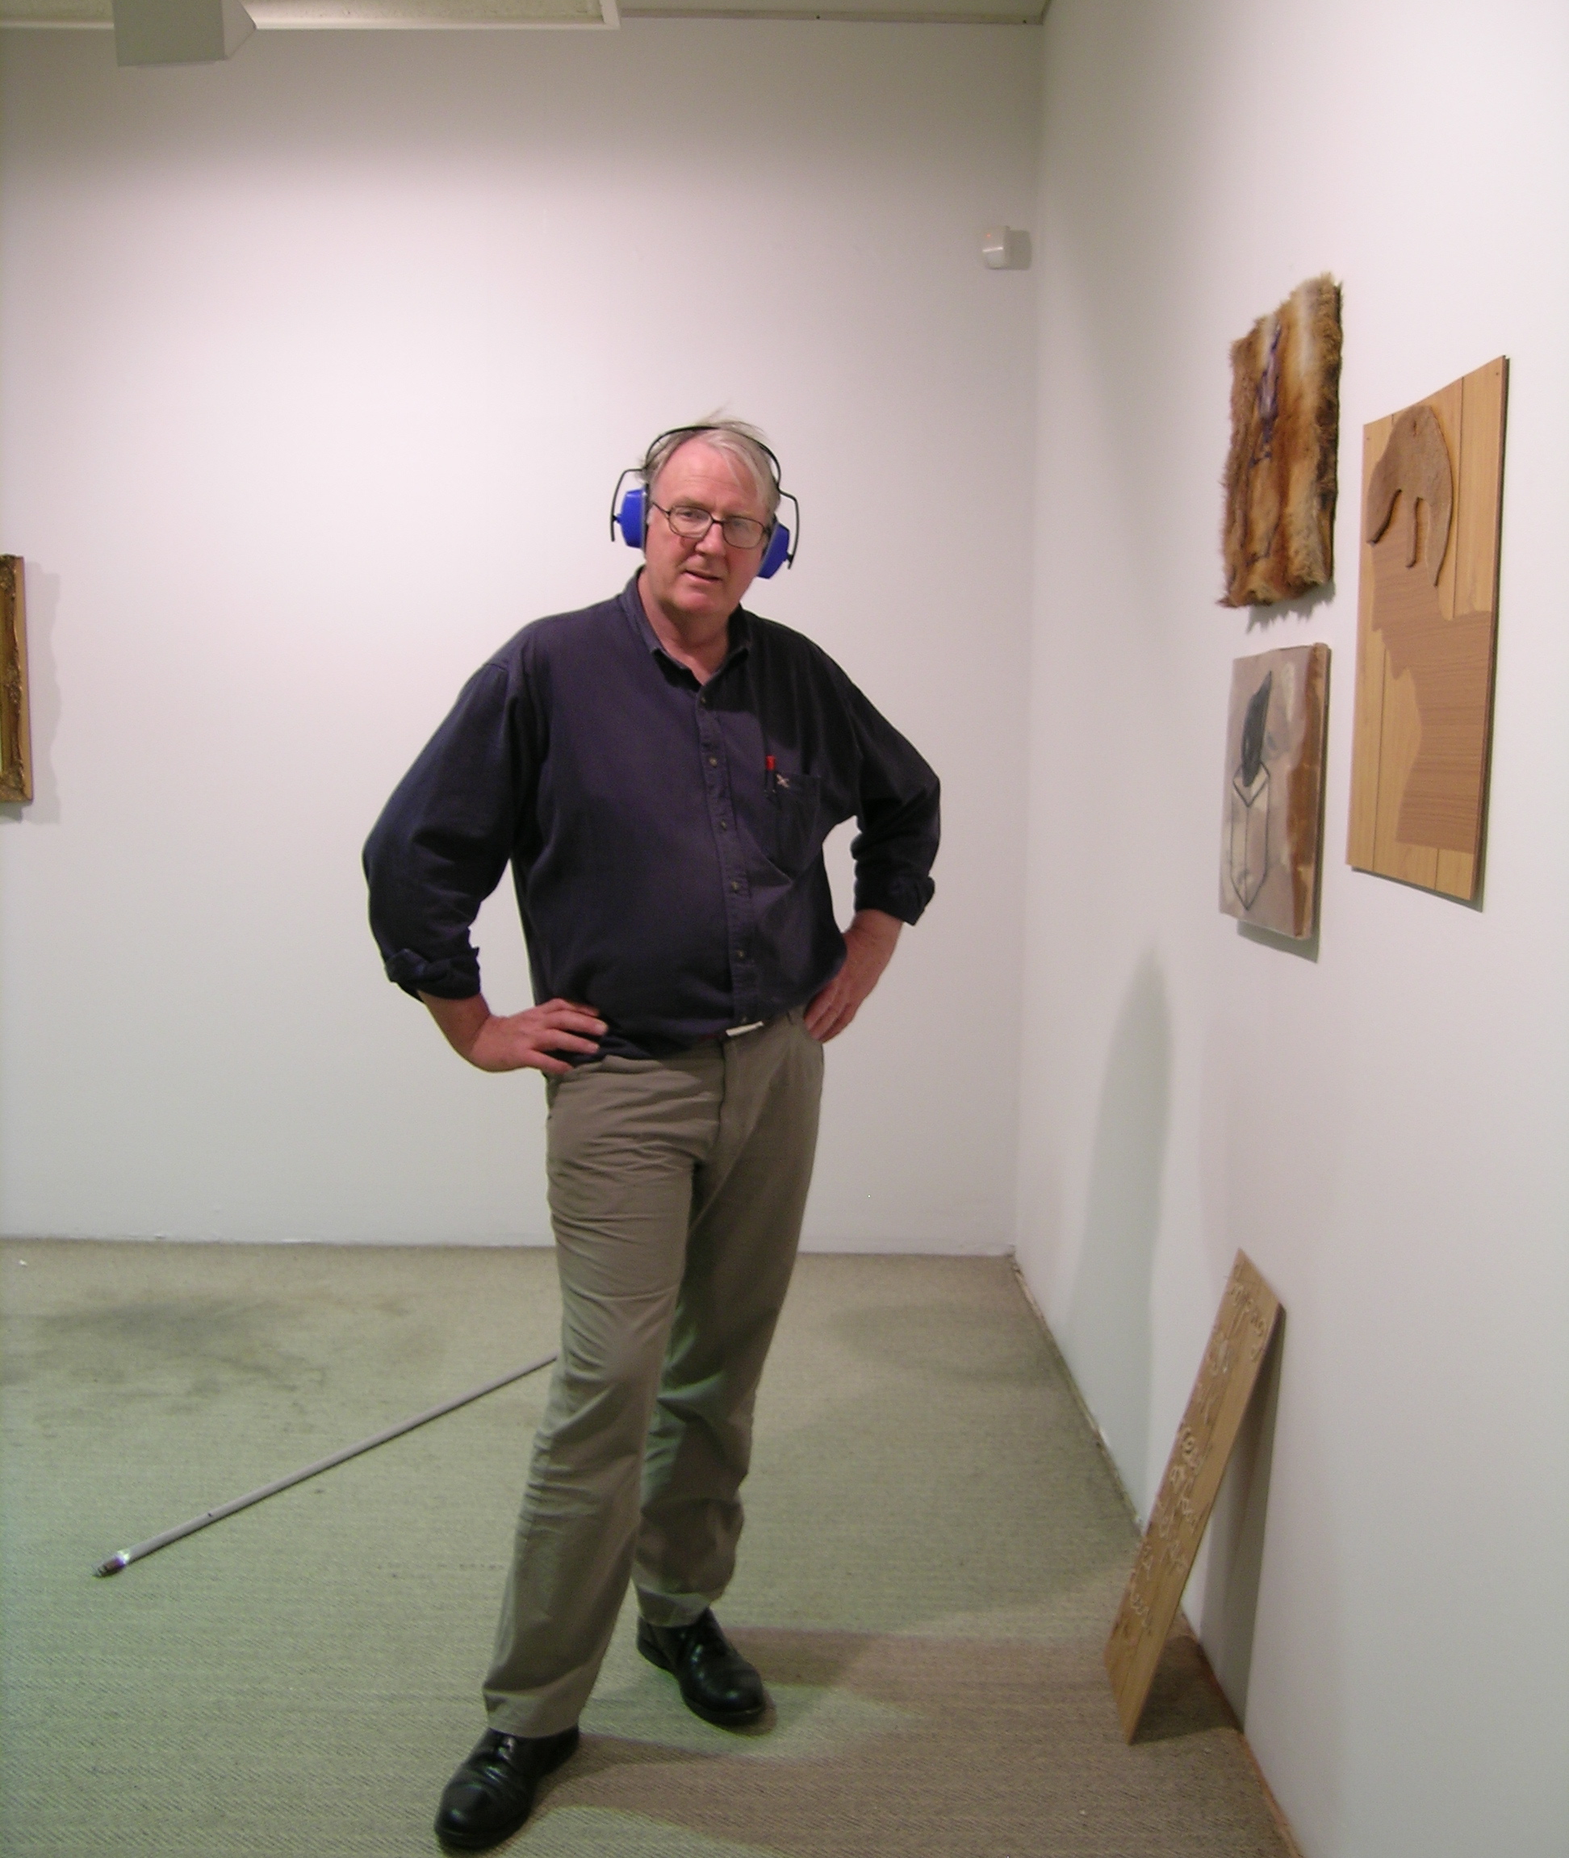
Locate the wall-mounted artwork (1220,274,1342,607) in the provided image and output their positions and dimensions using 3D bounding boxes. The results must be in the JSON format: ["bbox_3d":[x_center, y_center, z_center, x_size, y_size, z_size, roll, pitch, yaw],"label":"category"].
[{"bbox_3d":[0.649,-0.618,2.210,0.024,0.370,0.463,0,7,-1],"label":"wall-mounted artwork"}]

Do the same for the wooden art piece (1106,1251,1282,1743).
[{"bbox_3d":[0.577,0.802,2.407,0.013,0.678,0.194,14,11,-3],"label":"wooden art piece"}]

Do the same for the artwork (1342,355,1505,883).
[{"bbox_3d":[0.654,-0.294,1.732,0.016,0.491,0.354,0,7,-1],"label":"artwork"}]

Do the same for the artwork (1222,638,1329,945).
[{"bbox_3d":[0.645,-0.183,2.233,0.020,0.358,0.369,0,7,-1],"label":"artwork"}]

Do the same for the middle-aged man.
[{"bbox_3d":[-0.180,0.231,2.308,0.750,1.815,0.430,-2,8,-21],"label":"middle-aged man"}]

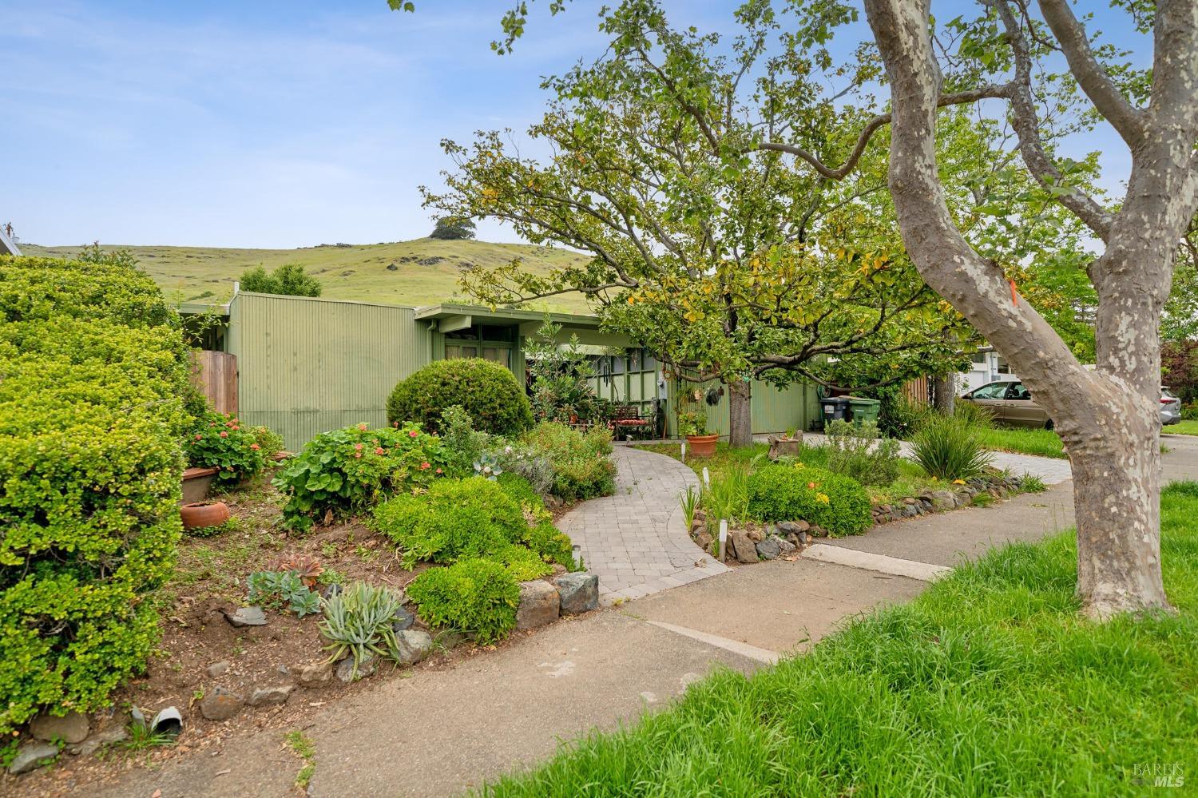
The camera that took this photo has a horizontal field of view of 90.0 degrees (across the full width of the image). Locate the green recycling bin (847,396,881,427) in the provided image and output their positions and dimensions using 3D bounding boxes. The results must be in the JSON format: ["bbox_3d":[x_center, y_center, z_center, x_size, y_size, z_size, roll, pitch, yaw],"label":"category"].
[{"bbox_3d":[7.225,0.520,16.400,0.750,1.070,0.630,-1,0,-35],"label":"green recycling bin"}]

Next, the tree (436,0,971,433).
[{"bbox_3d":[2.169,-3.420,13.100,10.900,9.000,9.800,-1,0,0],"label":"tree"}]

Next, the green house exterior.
[{"bbox_3d":[-1.947,-0.402,17.458,16.900,2.900,9.000,-1,0,-35],"label":"green house exterior"}]

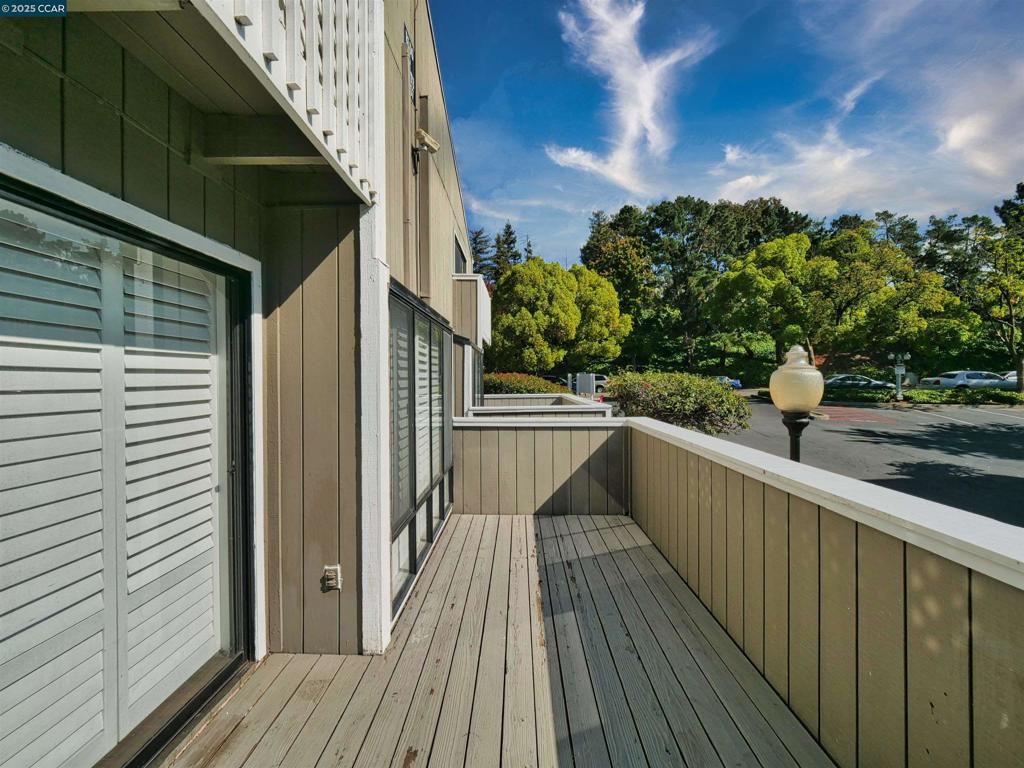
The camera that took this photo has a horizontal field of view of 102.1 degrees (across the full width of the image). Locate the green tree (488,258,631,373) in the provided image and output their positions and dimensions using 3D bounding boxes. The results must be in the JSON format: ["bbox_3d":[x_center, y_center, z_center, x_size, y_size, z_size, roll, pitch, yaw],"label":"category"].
[{"bbox_3d":[3.300,-3.898,29.000,9.600,9.500,9.000,0,0,0],"label":"green tree"}]

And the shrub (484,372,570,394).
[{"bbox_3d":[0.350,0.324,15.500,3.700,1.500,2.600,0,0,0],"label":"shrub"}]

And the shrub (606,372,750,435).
[{"bbox_3d":[3.120,0.501,8.000,2.600,1.450,2.300,0,0,0],"label":"shrub"}]

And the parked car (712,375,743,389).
[{"bbox_3d":[21.900,-0.053,43.500,4.600,1.450,1.800,0,0,10],"label":"parked car"}]

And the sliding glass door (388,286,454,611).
[{"bbox_3d":[-0.725,0.400,3.570,0.100,1.970,2.200,0,0,1],"label":"sliding glass door"}]

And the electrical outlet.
[{"bbox_3d":[-0.985,1.065,2.275,0.090,0.130,0.055,0,0,0],"label":"electrical outlet"}]

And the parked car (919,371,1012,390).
[{"bbox_3d":[27.200,-0.006,24.500,4.750,1.400,1.820,0,0,9],"label":"parked car"}]

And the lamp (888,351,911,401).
[{"bbox_3d":[18.250,-0.264,19.500,1.000,2.250,0.350,0,0,0],"label":"lamp"}]

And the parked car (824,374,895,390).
[{"bbox_3d":[23.200,0.112,28.400,4.750,1.450,1.820,0,0,8],"label":"parked car"}]

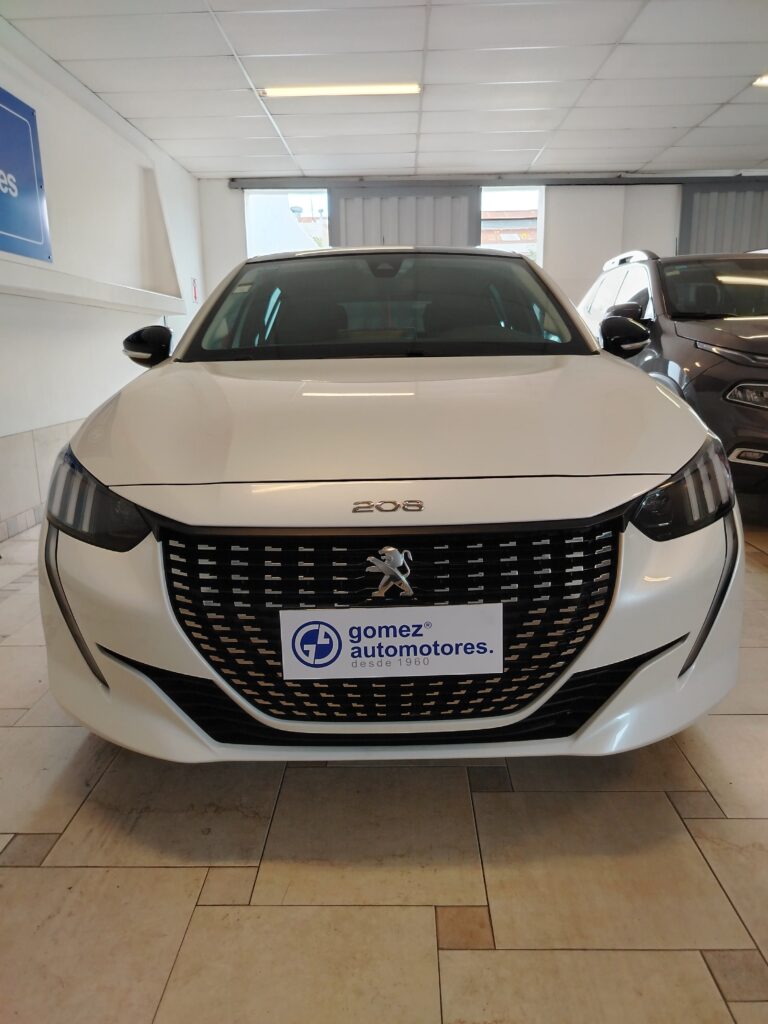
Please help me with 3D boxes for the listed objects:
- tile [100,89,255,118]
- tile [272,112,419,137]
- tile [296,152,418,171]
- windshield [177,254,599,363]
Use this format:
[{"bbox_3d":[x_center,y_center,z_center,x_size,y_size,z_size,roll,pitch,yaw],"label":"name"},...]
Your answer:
[{"bbox_3d":[-1.517,-3.133,5.458,1.177,0.030,0.607,-1,13,2],"label":"tile"},{"bbox_3d":[-0.306,-3.281,6.015,1.214,0.030,0.607,-1,13,2],"label":"tile"},{"bbox_3d":[-0.268,-3.560,7.196,1.204,0.020,0.598,0,13,2],"label":"tile"},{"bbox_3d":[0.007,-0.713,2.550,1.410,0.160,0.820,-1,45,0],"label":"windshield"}]

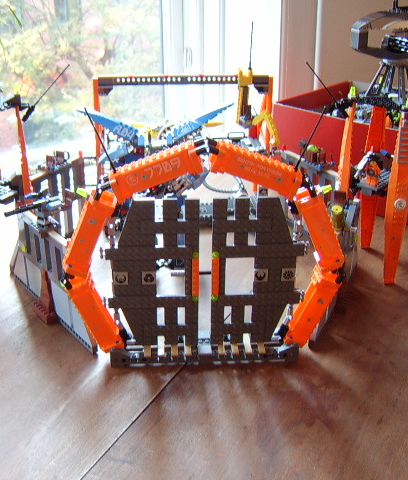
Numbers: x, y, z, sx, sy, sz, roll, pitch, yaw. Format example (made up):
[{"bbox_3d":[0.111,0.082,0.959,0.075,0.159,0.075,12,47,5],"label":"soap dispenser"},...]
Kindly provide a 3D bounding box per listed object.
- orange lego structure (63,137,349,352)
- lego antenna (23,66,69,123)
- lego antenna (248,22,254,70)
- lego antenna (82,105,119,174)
[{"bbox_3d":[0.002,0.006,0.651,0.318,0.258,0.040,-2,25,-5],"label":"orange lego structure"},{"bbox_3d":[-0.213,-0.199,0.777,0.011,0.100,0.011,40,7,-23],"label":"lego antenna"},{"bbox_3d":[0.074,-0.301,0.893,0.007,0.075,0.007,-1,23,-5],"label":"lego antenna"},{"bbox_3d":[-0.107,-0.103,0.594,0.008,0.077,0.008,-22,22,6],"label":"lego antenna"}]

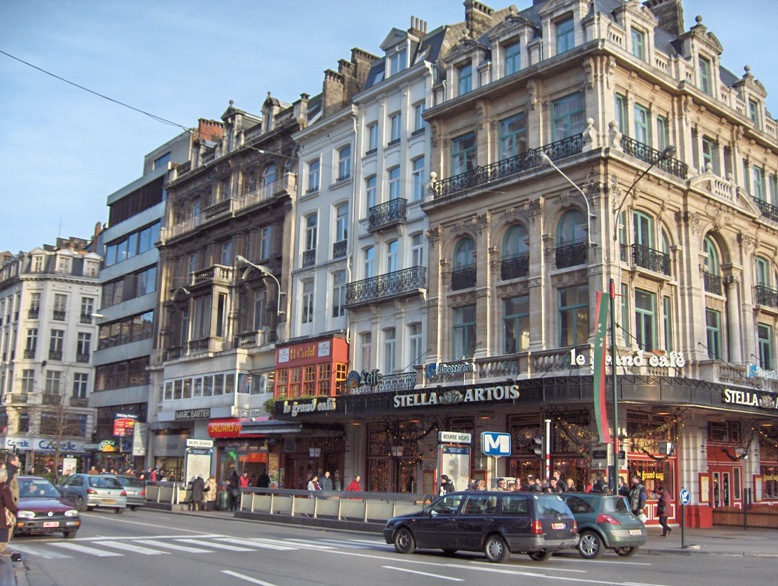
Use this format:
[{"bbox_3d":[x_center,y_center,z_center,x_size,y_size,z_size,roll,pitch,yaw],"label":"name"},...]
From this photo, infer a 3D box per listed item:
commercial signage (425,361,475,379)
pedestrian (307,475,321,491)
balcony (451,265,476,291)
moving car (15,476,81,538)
[{"bbox_3d":[2.485,3.142,36.053,0.150,0.680,2.870,12,-16,-40],"label":"commercial signage"},{"bbox_3d":[-3.113,8.320,36.043,0.400,1.660,0.520,-7,-15,34],"label":"pedestrian"},{"bbox_3d":[3.229,-0.650,37.418,0.250,0.880,1.530,12,-16,-40],"label":"balcony"},{"bbox_3d":[-9.200,5.475,22.320,1.695,1.425,4.020,10,-15,-37],"label":"moving car"}]

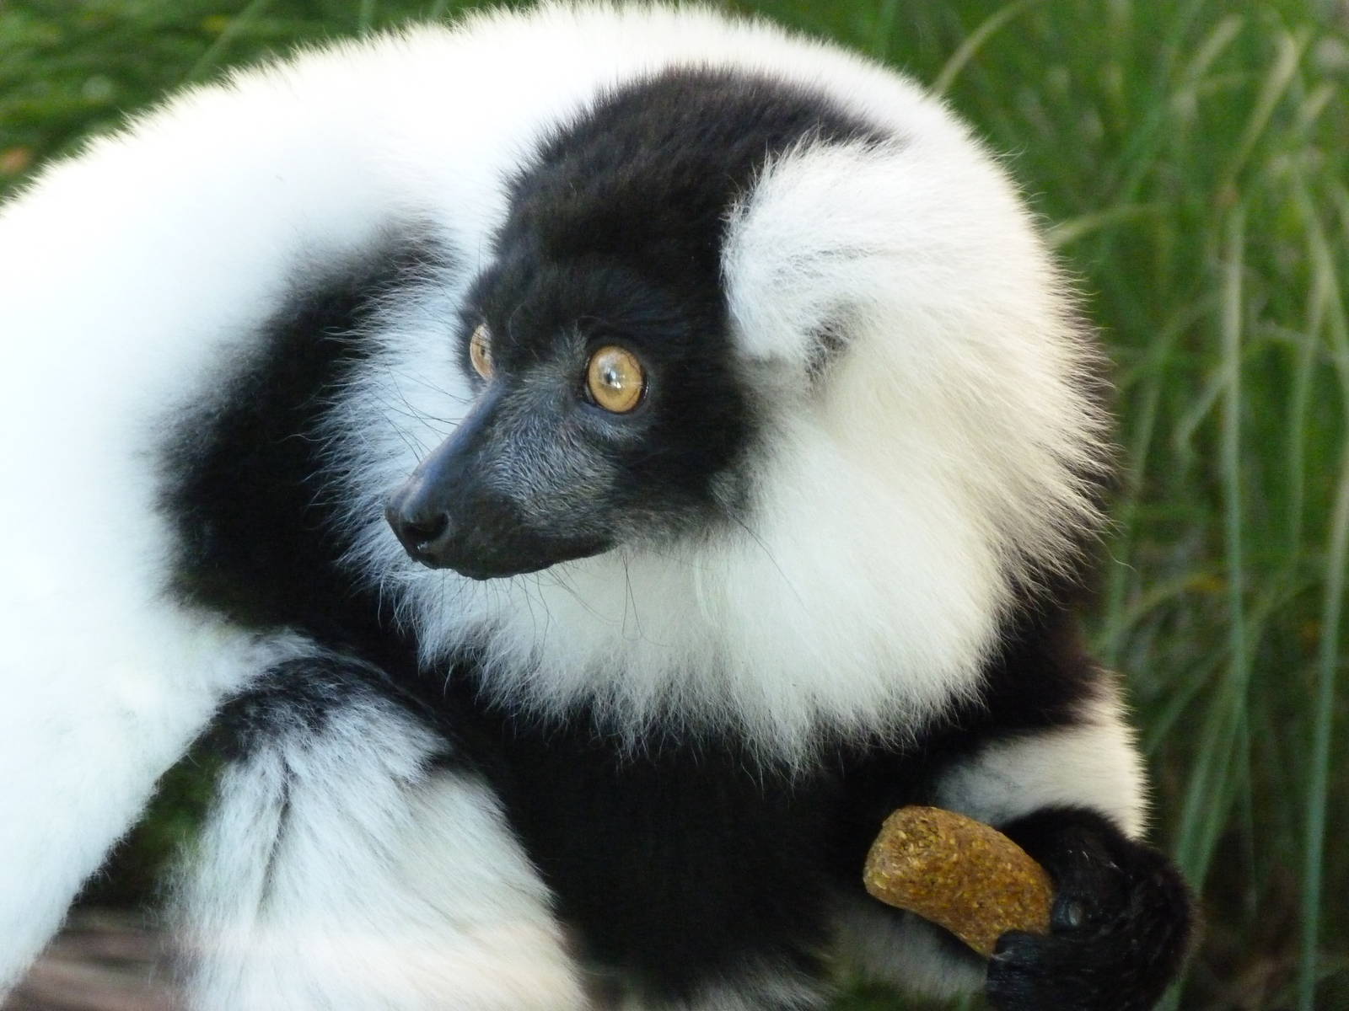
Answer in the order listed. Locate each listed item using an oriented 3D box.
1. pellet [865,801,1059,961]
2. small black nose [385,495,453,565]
[{"bbox_3d":[0.067,0.087,2.100,0.045,0.026,0.025,30,6,0],"label":"pellet"},{"bbox_3d":[-0.059,0.006,2.070,0.012,0.015,0.014,-8,12,-38],"label":"small black nose"}]

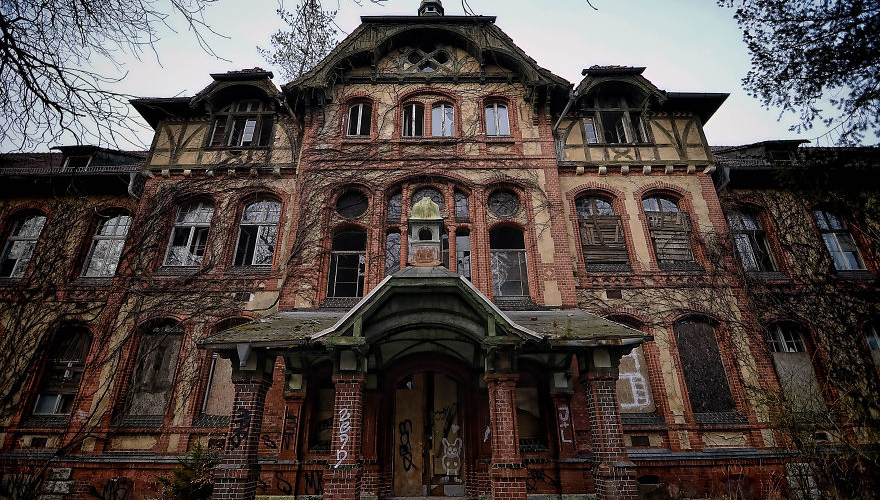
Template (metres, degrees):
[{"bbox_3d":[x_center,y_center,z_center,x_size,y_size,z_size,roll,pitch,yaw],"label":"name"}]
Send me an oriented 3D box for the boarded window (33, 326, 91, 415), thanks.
[{"bbox_3d":[-11.951,3.783,12.446,1.145,2.762,0.250,0,-23,0],"label":"boarded window"}]

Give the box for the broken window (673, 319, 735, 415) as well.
[{"bbox_3d":[7.624,3.343,11.400,1.320,2.560,0.220,0,-22,0],"label":"broken window"}]

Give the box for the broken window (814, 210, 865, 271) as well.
[{"bbox_3d":[14.563,-0.400,14.175,1.137,2.426,0.250,0,-23,0],"label":"broken window"}]

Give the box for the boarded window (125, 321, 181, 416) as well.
[{"bbox_3d":[-8.256,3.419,11.340,1.330,2.560,0.220,0,-22,0],"label":"boarded window"}]

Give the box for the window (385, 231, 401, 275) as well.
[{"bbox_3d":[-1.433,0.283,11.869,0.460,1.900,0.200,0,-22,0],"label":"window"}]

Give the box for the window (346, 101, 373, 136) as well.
[{"bbox_3d":[-2.900,-4.767,14.205,0.836,1.655,0.250,0,-23,0],"label":"window"}]

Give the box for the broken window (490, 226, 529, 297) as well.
[{"bbox_3d":[2.067,0.294,11.871,1.090,2.260,0.220,0,-22,0],"label":"broken window"}]

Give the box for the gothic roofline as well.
[{"bbox_3d":[-0.442,-6.745,15.310,9.999,3.856,2.400,0,-23,0],"label":"gothic roofline"}]

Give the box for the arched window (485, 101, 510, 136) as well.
[{"bbox_3d":[2.082,-4.789,14.219,0.862,1.611,0.250,0,-23,0],"label":"arched window"}]

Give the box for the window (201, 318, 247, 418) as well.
[{"bbox_3d":[-5.994,3.358,11.437,1.320,2.799,0.250,0,-23,0],"label":"window"}]

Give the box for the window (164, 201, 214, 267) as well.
[{"bbox_3d":[-8.282,-0.582,12.994,1.330,2.380,0.220,0,-22,0],"label":"window"}]

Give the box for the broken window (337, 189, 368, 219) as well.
[{"bbox_3d":[-2.824,-1.504,12.551,1.020,1.020,0.220,0,-22,0],"label":"broken window"}]

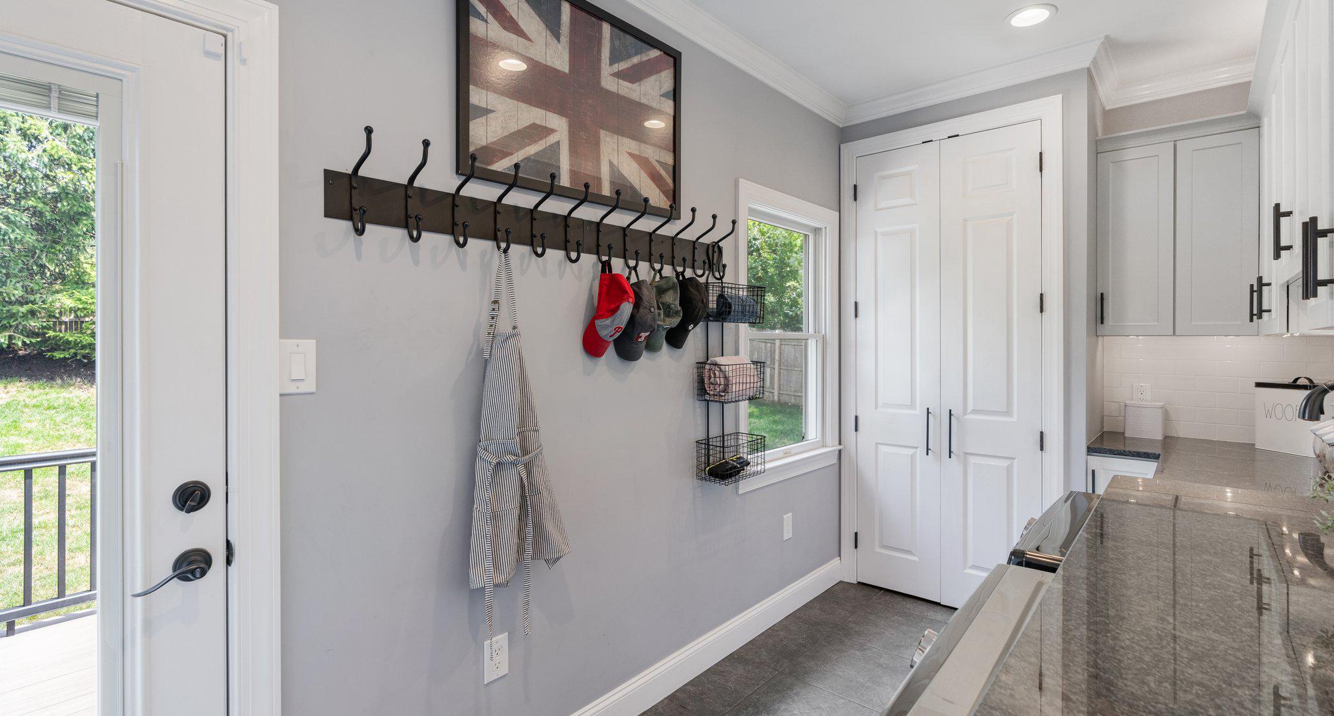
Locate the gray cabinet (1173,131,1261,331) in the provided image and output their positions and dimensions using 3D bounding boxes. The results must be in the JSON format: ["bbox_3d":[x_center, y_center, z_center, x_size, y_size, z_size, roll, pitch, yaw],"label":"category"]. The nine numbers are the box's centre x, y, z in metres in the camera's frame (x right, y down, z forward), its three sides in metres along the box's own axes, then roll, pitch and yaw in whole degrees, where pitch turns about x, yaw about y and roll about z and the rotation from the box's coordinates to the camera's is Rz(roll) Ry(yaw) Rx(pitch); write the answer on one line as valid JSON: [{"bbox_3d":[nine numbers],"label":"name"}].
[{"bbox_3d":[2.509,-0.560,2.707,0.280,0.920,0.021,1,1,41],"label":"gray cabinet"}]

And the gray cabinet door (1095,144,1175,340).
[{"bbox_3d":[2.289,-0.568,2.901,0.295,0.920,0.021,1,1,41],"label":"gray cabinet door"}]

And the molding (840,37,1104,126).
[{"bbox_3d":[1.462,-1.374,3.027,1.265,0.090,0.075,1,1,41],"label":"molding"}]

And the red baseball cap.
[{"bbox_3d":[-0.180,-0.144,2.012,0.135,0.270,0.170,11,7,39],"label":"red baseball cap"}]

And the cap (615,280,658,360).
[{"bbox_3d":[-0.094,-0.130,2.099,0.170,0.270,0.135,0,7,-37],"label":"cap"}]

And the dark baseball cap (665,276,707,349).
[{"bbox_3d":[0.082,-0.171,2.260,0.130,0.260,0.155,14,8,31],"label":"dark baseball cap"}]

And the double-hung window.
[{"bbox_3d":[0.636,-0.113,3.067,0.120,1.416,1.010,1,1,43],"label":"double-hung window"}]

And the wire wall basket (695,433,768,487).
[{"bbox_3d":[0.276,0.422,2.497,0.141,0.155,0.300,1,1,41],"label":"wire wall basket"}]

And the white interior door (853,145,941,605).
[{"bbox_3d":[1.274,0.071,3.268,0.452,2.432,0.038,1,1,41],"label":"white interior door"}]

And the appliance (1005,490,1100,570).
[{"bbox_3d":[1.227,0.887,1.280,0.770,0.970,0.686,1,1,42],"label":"appliance"}]

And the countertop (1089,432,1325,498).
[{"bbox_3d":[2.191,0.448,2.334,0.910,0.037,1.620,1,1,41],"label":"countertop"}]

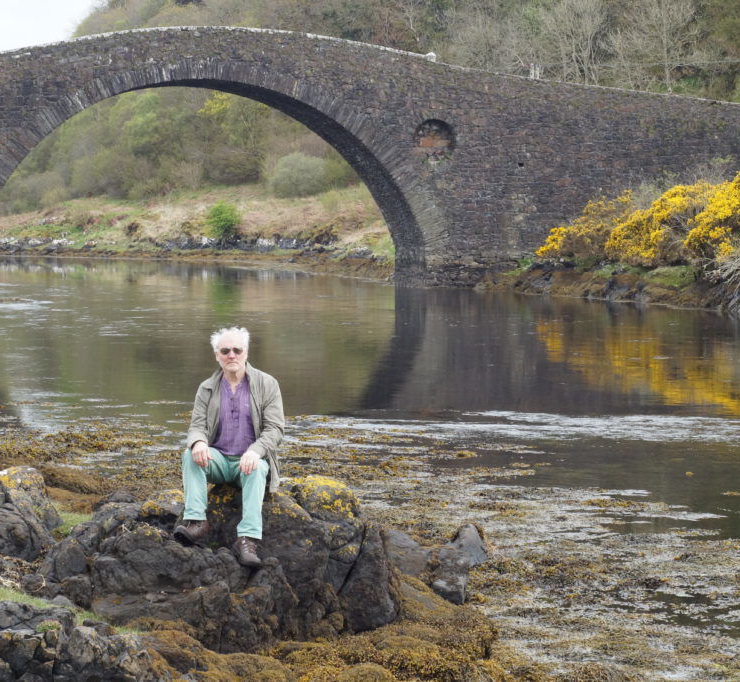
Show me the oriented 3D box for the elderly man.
[{"bbox_3d":[-0.790,0.567,11.900,0.630,1.280,0.840,0,3,4],"label":"elderly man"}]

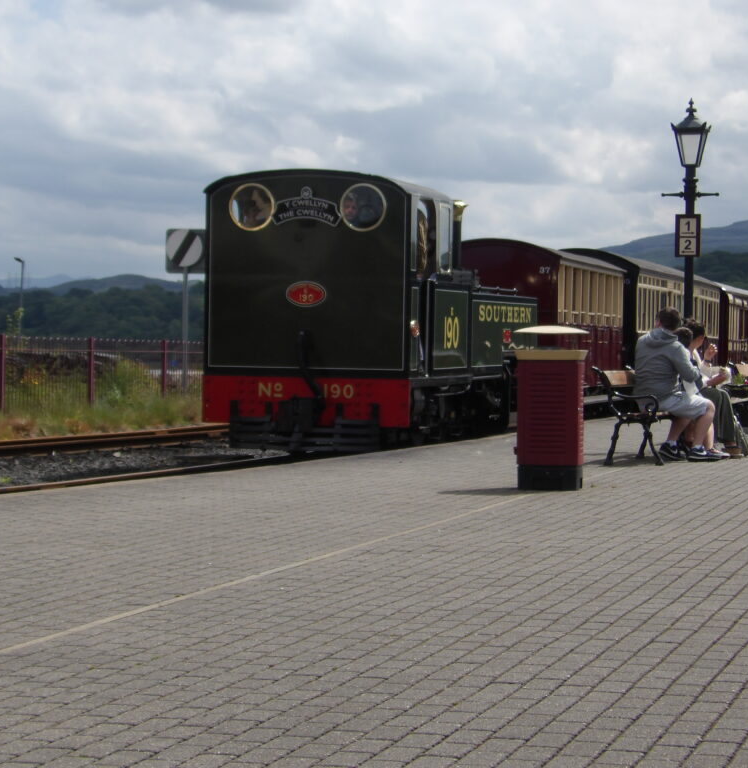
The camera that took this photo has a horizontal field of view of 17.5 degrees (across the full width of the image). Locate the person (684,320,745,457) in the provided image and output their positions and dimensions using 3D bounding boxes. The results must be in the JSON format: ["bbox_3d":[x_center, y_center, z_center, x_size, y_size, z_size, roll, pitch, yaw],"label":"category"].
[{"bbox_3d":[3.020,0.040,21.850,0.680,1.250,0.480,1,1,-6],"label":"person"}]

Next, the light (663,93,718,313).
[{"bbox_3d":[3.083,-1.077,23.700,0.560,3.440,0.400,1,1,15],"label":"light"}]

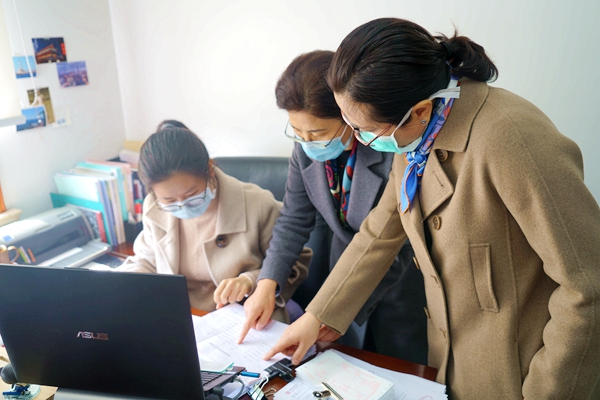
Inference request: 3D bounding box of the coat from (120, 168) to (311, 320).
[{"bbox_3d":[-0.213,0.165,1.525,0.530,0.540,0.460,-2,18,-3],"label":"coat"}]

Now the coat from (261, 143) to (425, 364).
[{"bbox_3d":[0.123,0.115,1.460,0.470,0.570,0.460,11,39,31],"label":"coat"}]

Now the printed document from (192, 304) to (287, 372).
[{"bbox_3d":[-0.144,0.339,1.255,0.295,0.010,0.210,16,24,42],"label":"printed document"}]

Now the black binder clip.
[{"bbox_3d":[-0.043,0.370,1.120,0.045,0.025,0.050,16,24,42],"label":"black binder clip"}]

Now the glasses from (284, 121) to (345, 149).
[{"bbox_3d":[0.053,-0.194,1.278,0.140,0.045,0.140,20,57,39],"label":"glasses"}]

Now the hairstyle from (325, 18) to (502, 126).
[{"bbox_3d":[0.198,-0.231,0.950,0.260,0.190,0.180,-38,31,-3],"label":"hairstyle"}]

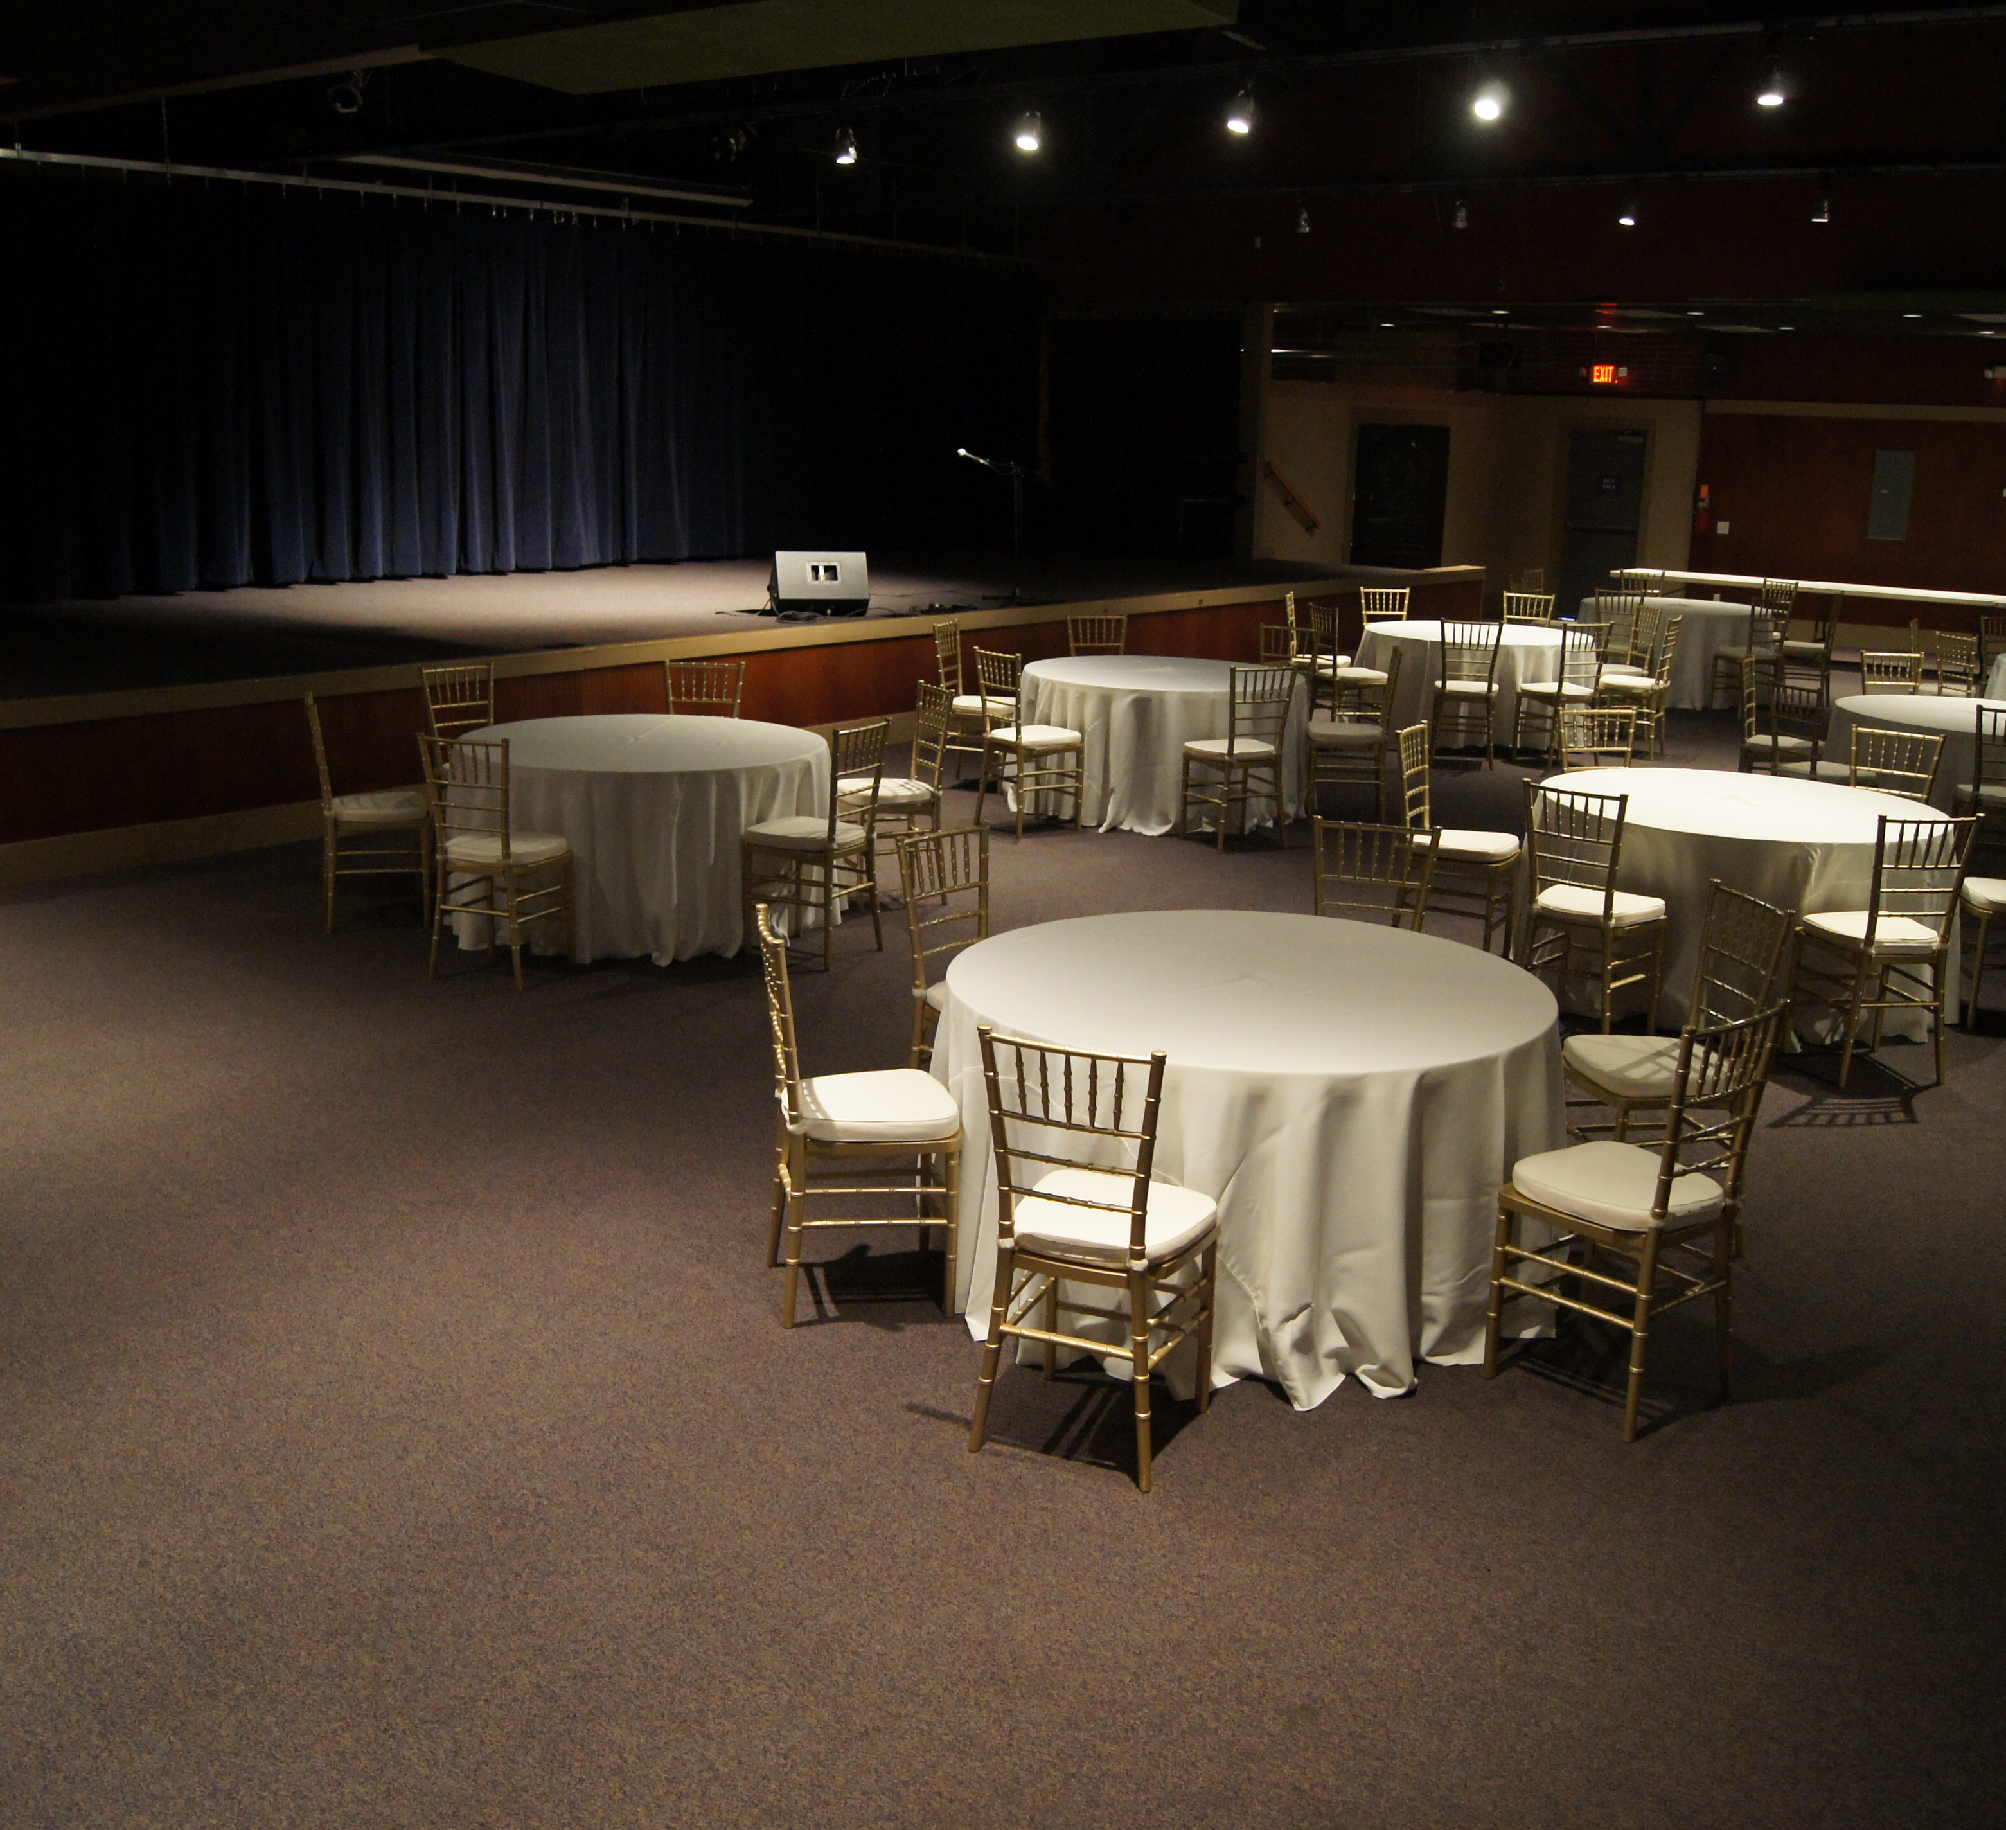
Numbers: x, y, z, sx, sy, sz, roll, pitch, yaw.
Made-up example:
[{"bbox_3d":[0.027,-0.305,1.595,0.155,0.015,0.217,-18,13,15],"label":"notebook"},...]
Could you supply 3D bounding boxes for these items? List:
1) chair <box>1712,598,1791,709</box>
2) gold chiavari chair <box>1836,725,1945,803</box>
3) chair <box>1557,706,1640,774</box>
[{"bbox_3d":[5.724,-1.983,15.754,0.405,0.935,0.450,-3,15,-19],"label":"chair"},{"bbox_3d":[3.644,-0.288,8.647,0.410,0.930,0.435,12,17,37],"label":"gold chiavari chair"},{"bbox_3d":[2.638,-0.397,8.900,0.405,0.935,0.450,-1,14,-12],"label":"chair"}]

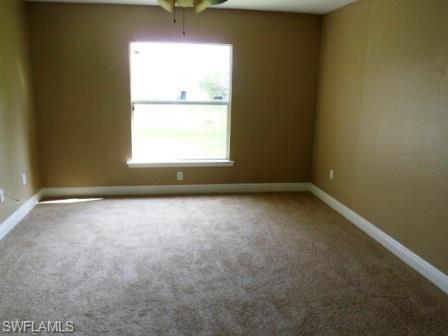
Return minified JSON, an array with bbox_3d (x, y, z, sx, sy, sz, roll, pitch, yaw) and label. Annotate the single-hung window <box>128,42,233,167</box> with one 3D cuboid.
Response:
[{"bbox_3d":[-0.574,-0.815,4.708,1.430,1.640,0.130,-1,13,-8],"label":"single-hung window"}]

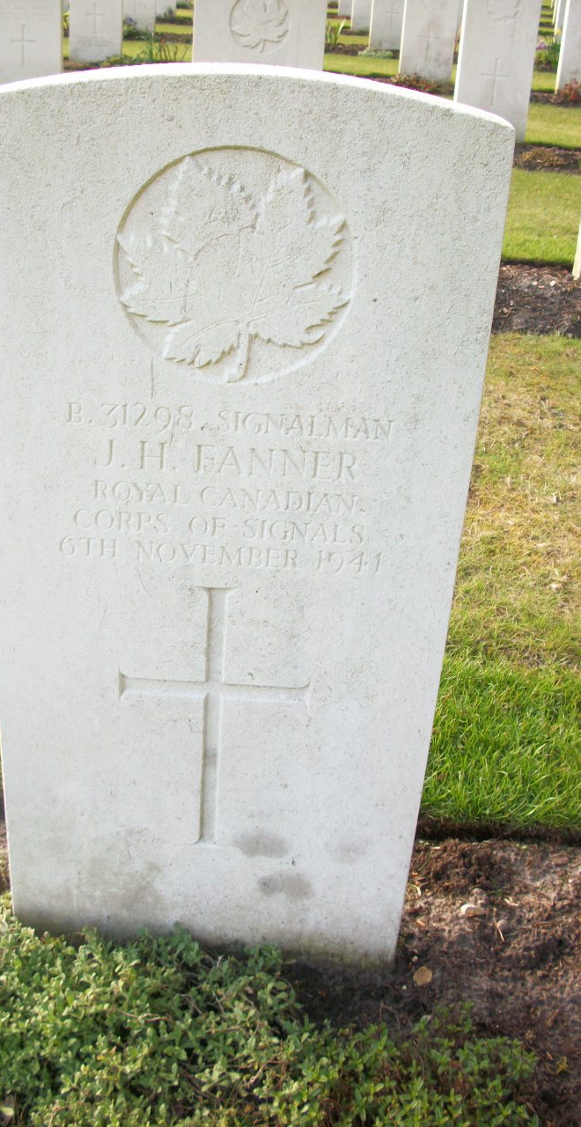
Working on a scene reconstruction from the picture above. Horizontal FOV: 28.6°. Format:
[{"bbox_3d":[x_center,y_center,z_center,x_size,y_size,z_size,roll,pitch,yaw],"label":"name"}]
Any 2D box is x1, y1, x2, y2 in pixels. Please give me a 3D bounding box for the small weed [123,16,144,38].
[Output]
[{"bbox_3d":[-1.474,-5.039,10.685,0.240,0.200,0.220,4,27,0],"label":"small weed"}]

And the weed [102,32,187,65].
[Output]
[{"bbox_3d":[-1.055,-3.706,8.246,0.580,0.240,0.340,4,27,0],"label":"weed"}]

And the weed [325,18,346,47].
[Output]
[{"bbox_3d":[0.423,-5.142,11.051,0.240,0.270,0.220,4,27,0],"label":"weed"}]

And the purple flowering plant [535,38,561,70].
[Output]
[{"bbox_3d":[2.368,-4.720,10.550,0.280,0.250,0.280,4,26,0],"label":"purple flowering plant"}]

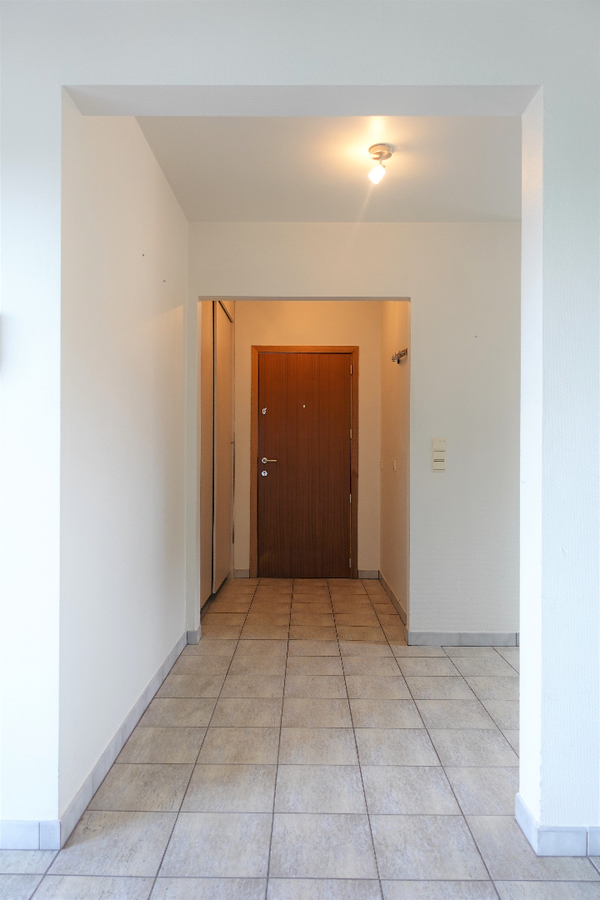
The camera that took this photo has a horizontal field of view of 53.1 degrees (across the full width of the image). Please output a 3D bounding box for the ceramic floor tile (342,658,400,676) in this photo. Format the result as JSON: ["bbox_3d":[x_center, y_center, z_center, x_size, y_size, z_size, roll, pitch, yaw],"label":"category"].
[{"bbox_3d":[0.381,1.167,3.226,0.299,0.010,0.294,0,0,0],"label":"ceramic floor tile"}]

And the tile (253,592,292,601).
[{"bbox_3d":[-0.210,1.167,4.694,0.299,0.010,0.294,0,0,0],"label":"tile"}]

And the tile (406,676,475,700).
[{"bbox_3d":[0.679,1.167,2.934,0.299,0.010,0.292,0,0,0],"label":"tile"}]

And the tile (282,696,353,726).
[{"bbox_3d":[0.073,1.164,2.646,0.299,0.010,0.292,0,0,0],"label":"tile"}]

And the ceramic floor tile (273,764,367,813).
[{"bbox_3d":[0.068,1.164,2.060,0.299,0.010,0.292,0,0,0],"label":"ceramic floor tile"}]

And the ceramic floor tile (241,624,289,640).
[{"bbox_3d":[-0.219,1.172,3.840,0.300,0.010,0.297,0,0,0],"label":"ceramic floor tile"}]

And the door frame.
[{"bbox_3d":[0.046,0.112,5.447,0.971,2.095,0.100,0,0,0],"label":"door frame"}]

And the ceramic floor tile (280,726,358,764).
[{"bbox_3d":[0.071,1.167,2.360,0.300,0.010,0.297,0,0,0],"label":"ceramic floor tile"}]

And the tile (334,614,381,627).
[{"bbox_3d":[0.387,1.166,4.108,0.299,0.010,0.292,0,0,0],"label":"tile"}]

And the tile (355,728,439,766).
[{"bbox_3d":[0.373,1.169,2.358,0.300,0.010,0.297,0,0,0],"label":"tile"}]

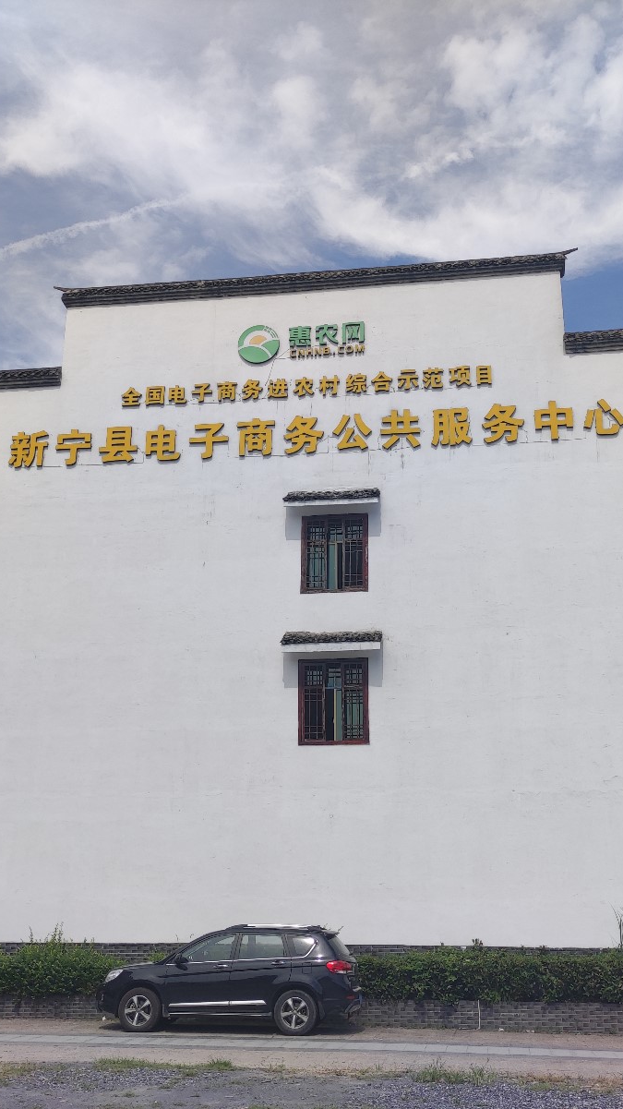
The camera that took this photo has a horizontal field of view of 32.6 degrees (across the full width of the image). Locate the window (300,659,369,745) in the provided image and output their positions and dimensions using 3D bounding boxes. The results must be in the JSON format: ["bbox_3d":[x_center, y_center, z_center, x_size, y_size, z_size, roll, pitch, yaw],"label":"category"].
[{"bbox_3d":[0.467,3.102,22.359,1.500,1.820,0.140,-2,-18,8],"label":"window"}]

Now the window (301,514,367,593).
[{"bbox_3d":[0.507,-0.002,22.913,1.450,1.760,0.130,-2,-18,8],"label":"window"}]

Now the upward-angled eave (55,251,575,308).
[{"bbox_3d":[-0.087,-6.431,25.175,12.400,0.640,0.650,-2,-18,8],"label":"upward-angled eave"}]

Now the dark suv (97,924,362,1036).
[{"bbox_3d":[-1.419,7.383,18.740,4.650,1.720,1.860,-2,-18,8],"label":"dark suv"}]

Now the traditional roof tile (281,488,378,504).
[{"bbox_3d":[0.469,-1.312,23.472,2.090,0.420,0.550,-2,-18,8],"label":"traditional roof tile"}]

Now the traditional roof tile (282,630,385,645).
[{"bbox_3d":[0.417,1.712,22.075,2.080,0.380,0.450,-2,-18,8],"label":"traditional roof tile"}]

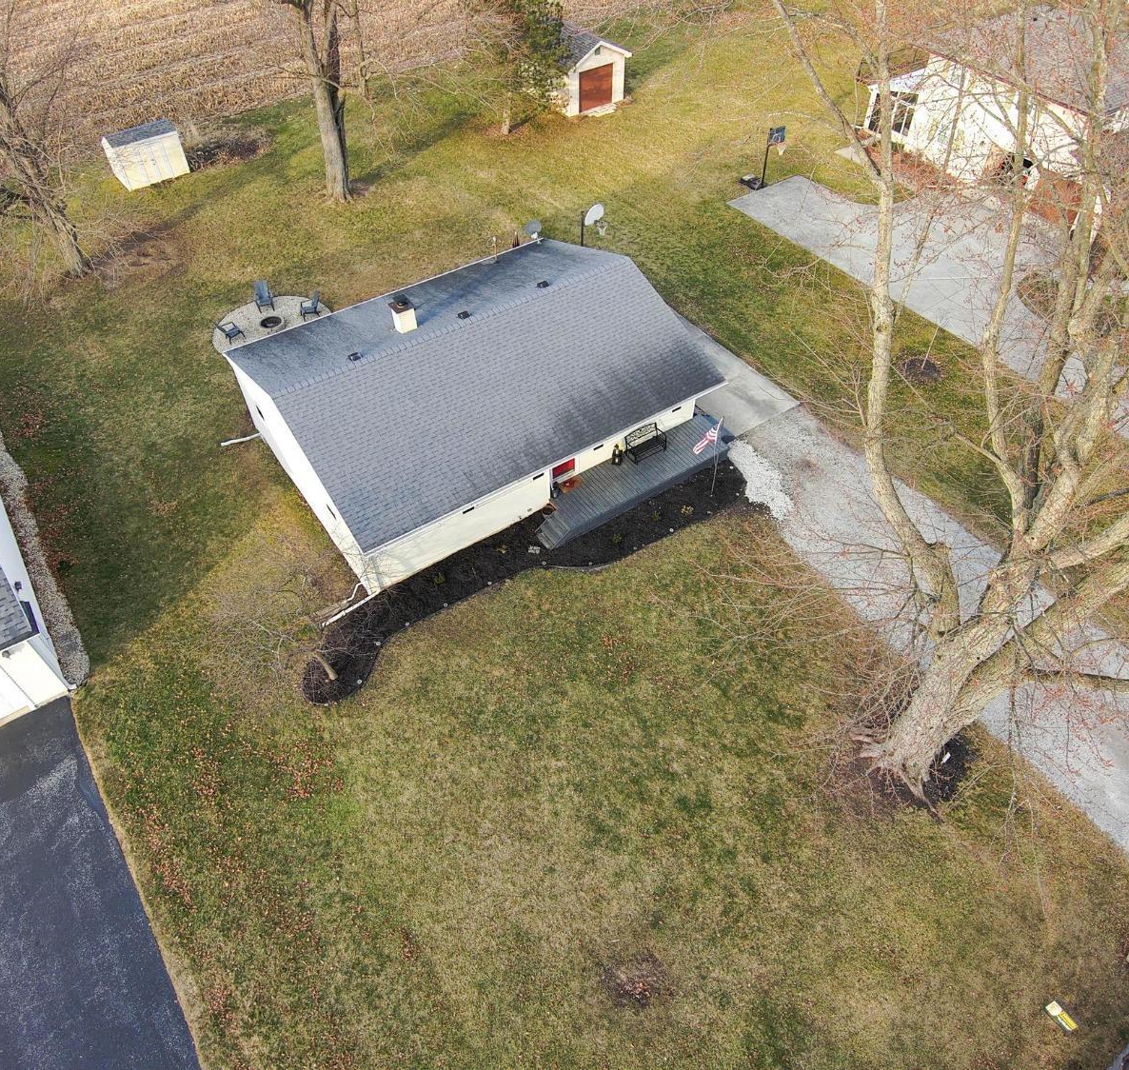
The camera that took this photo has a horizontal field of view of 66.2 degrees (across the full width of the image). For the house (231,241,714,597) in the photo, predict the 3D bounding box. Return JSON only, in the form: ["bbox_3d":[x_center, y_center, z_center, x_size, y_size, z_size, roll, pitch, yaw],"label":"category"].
[{"bbox_3d":[-2.981,-5.098,27.762,12.400,4.500,10.340,-27,54,-22],"label":"house"}]

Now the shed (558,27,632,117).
[{"bbox_3d":[0.558,-25.266,46.334,4.150,3.350,4.600,-29,54,-23],"label":"shed"}]

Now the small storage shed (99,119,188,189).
[{"bbox_3d":[-19.986,-18.250,41.126,3.020,2.250,2.250,-31,55,-24],"label":"small storage shed"}]

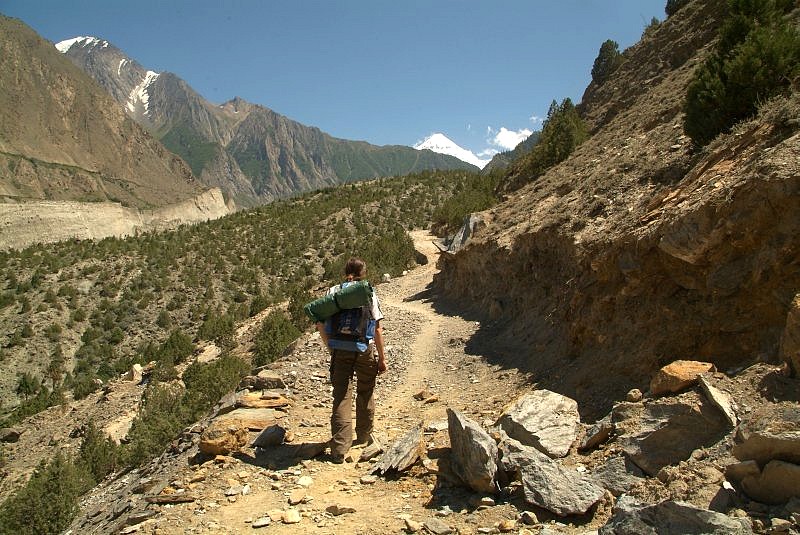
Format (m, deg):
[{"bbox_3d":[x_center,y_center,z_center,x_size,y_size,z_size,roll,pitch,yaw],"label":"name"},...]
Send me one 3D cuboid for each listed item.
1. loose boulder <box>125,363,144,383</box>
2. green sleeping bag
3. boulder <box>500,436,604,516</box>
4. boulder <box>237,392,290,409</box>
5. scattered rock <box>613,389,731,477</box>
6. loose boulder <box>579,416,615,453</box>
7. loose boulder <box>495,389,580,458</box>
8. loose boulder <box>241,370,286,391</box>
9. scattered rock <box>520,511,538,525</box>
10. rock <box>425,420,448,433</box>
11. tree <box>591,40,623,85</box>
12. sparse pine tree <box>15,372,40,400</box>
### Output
[{"bbox_3d":[-7.988,3.177,18.000,0.540,0.482,0.450,0,2,0],"label":"loose boulder"},{"bbox_3d":[-0.488,0.276,4.800,0.570,0.200,0.200,-18,0,0],"label":"green sleeping bag"},{"bbox_3d":[1.054,1.444,4.150,0.719,0.438,0.500,0,2,0],"label":"boulder"},{"bbox_3d":[-1.478,1.440,6.500,0.585,0.112,0.400,0,2,0],"label":"boulder"},{"bbox_3d":[2.125,1.291,4.700,0.892,0.546,0.600,0,2,0],"label":"scattered rock"},{"bbox_3d":[1.587,1.349,4.850,0.291,0.238,0.280,0,2,0],"label":"loose boulder"},{"bbox_3d":[1.133,1.294,4.950,0.709,0.472,0.500,0,2,0],"label":"loose boulder"},{"bbox_3d":[-1.637,1.355,7.200,0.551,0.189,0.380,0,2,0],"label":"loose boulder"},{"bbox_3d":[0.830,1.603,3.850,0.115,0.063,0.100,0,2,0],"label":"scattered rock"},{"bbox_3d":[0.356,1.549,5.850,0.234,0.083,0.190,0,2,0],"label":"rock"},{"bbox_3d":[10.021,-9.948,29.000,1.642,2.221,1.600,0,2,0],"label":"tree"},{"bbox_3d":[-20.470,6.540,33.000,1.429,1.539,1.450,0,2,0],"label":"sparse pine tree"}]

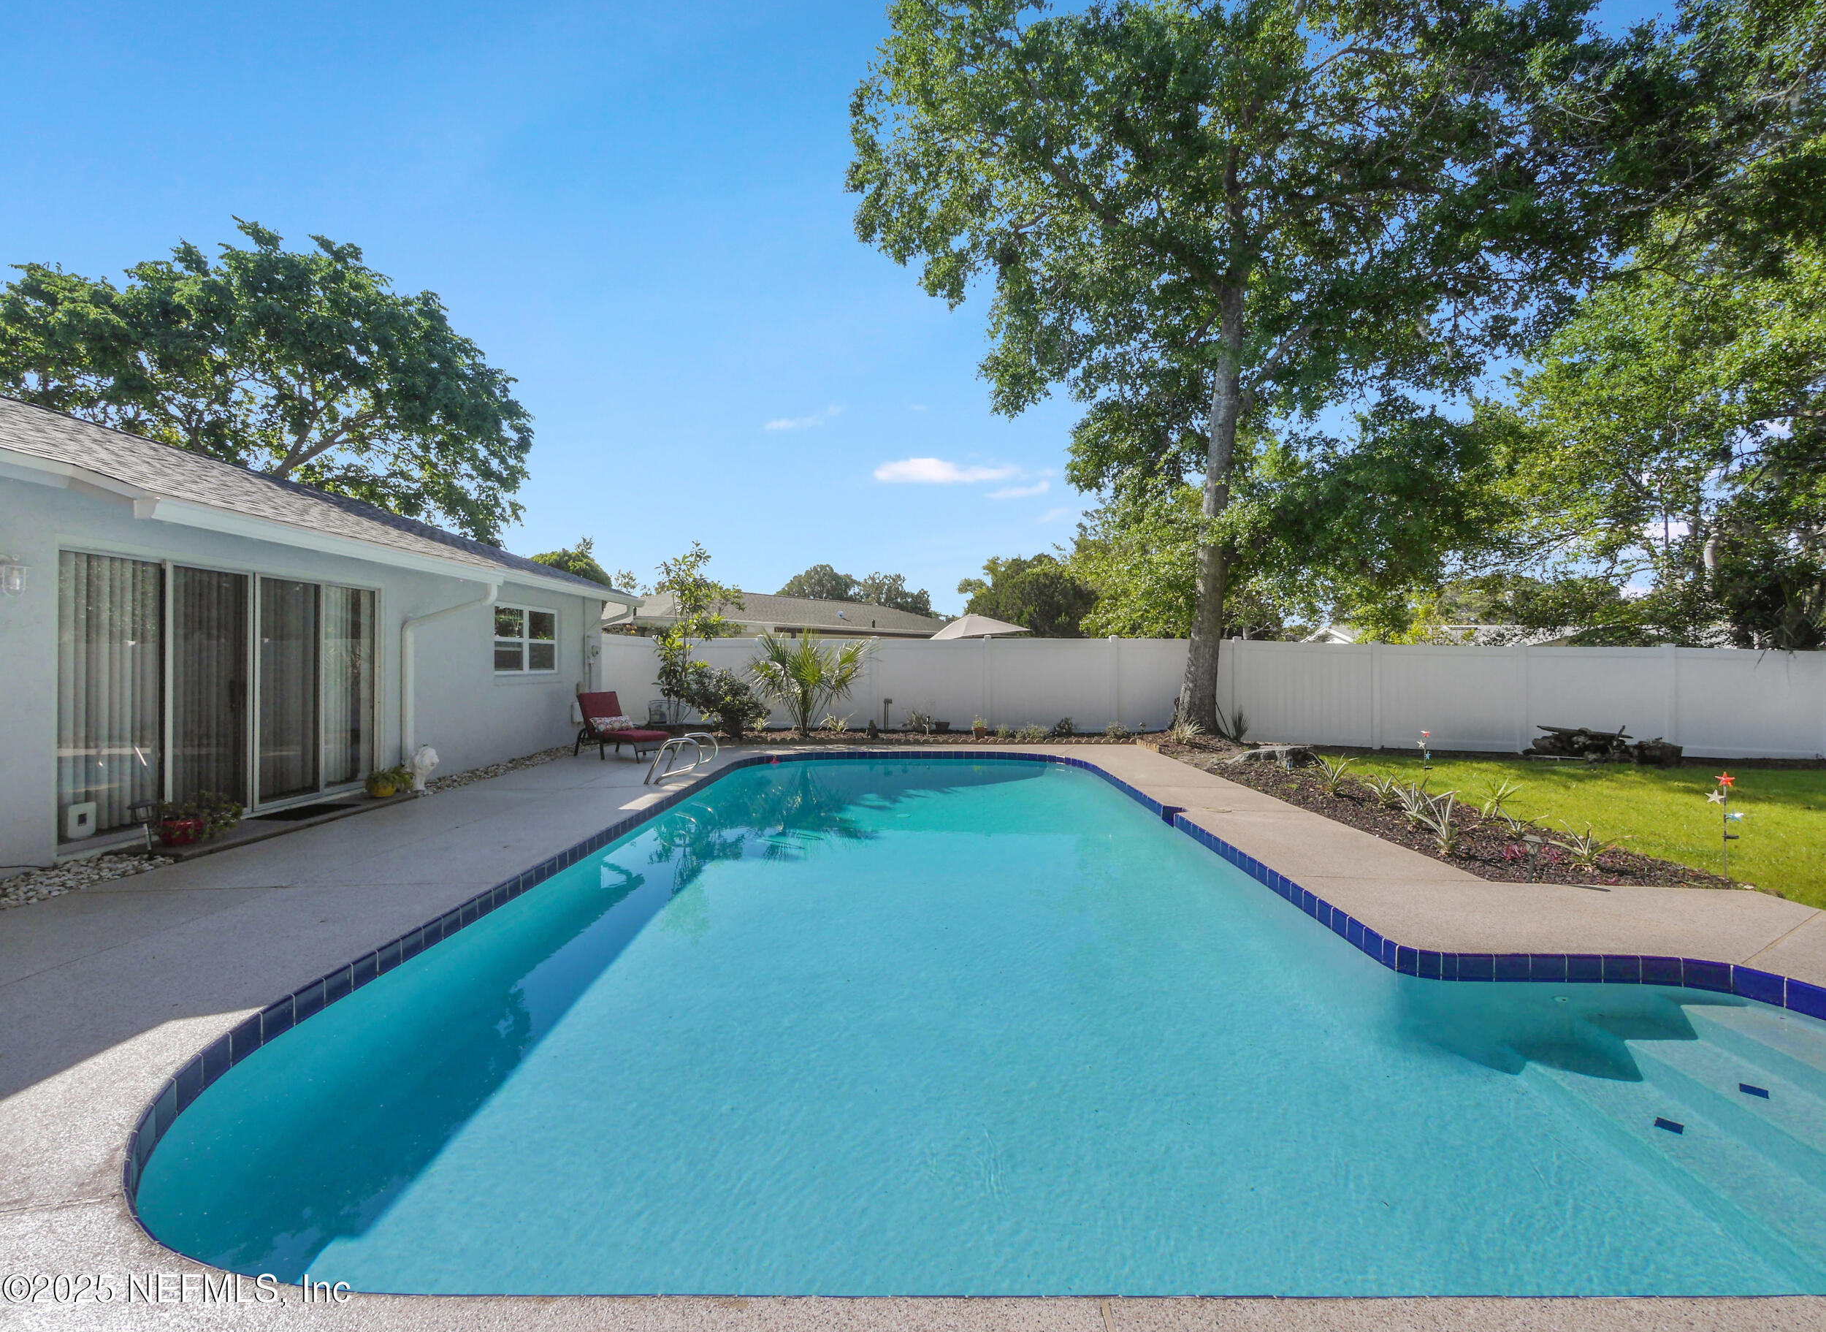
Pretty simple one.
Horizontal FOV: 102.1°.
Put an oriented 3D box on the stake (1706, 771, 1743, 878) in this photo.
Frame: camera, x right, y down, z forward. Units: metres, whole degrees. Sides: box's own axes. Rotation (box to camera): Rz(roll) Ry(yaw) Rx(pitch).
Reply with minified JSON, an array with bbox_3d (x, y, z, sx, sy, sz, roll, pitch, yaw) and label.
[{"bbox_3d":[5.160,1.010,4.700,0.180,0.670,0.080,0,0,25],"label":"stake"}]

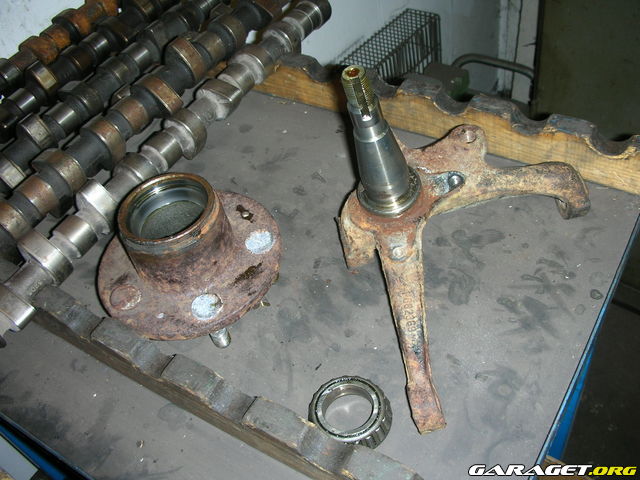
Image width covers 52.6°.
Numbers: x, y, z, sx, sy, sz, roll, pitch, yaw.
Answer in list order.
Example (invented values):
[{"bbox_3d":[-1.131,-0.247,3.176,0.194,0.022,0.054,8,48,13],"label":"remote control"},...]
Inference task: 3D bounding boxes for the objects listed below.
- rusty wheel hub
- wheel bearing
[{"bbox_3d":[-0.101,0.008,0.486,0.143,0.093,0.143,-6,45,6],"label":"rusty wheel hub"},{"bbox_3d":[0.019,0.112,0.417,0.056,0.018,0.056,-6,45,6],"label":"wheel bearing"}]

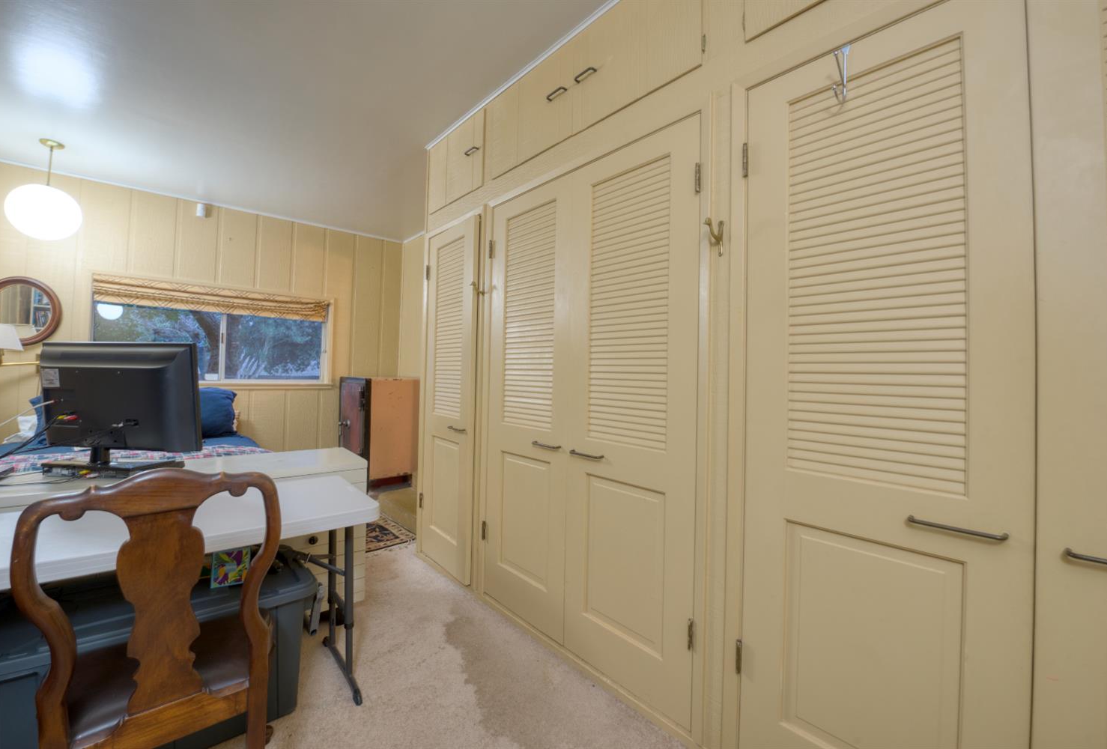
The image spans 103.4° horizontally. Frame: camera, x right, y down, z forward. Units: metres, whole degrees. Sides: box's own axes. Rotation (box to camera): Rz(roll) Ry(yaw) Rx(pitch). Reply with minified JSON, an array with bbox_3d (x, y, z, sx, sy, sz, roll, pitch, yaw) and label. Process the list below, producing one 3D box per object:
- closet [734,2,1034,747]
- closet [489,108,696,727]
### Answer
[{"bbox_3d":[0.983,0.161,1.305,0.580,2.034,0.586,1,0,-43],"label":"closet"},{"bbox_3d":[0.267,0.150,2.070,0.580,2.034,1.204,1,0,-43],"label":"closet"}]

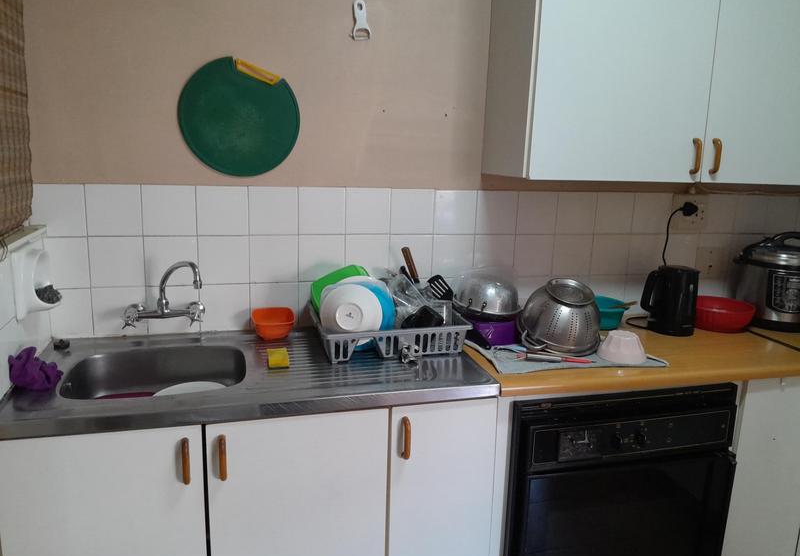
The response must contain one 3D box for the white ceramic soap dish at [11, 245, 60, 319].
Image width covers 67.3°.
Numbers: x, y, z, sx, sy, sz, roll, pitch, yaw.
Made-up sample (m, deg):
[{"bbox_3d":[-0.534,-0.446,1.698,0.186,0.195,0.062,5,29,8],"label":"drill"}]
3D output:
[{"bbox_3d":[-0.954,0.009,1.608,0.090,0.178,0.150,-1,11,-14],"label":"white ceramic soap dish"}]

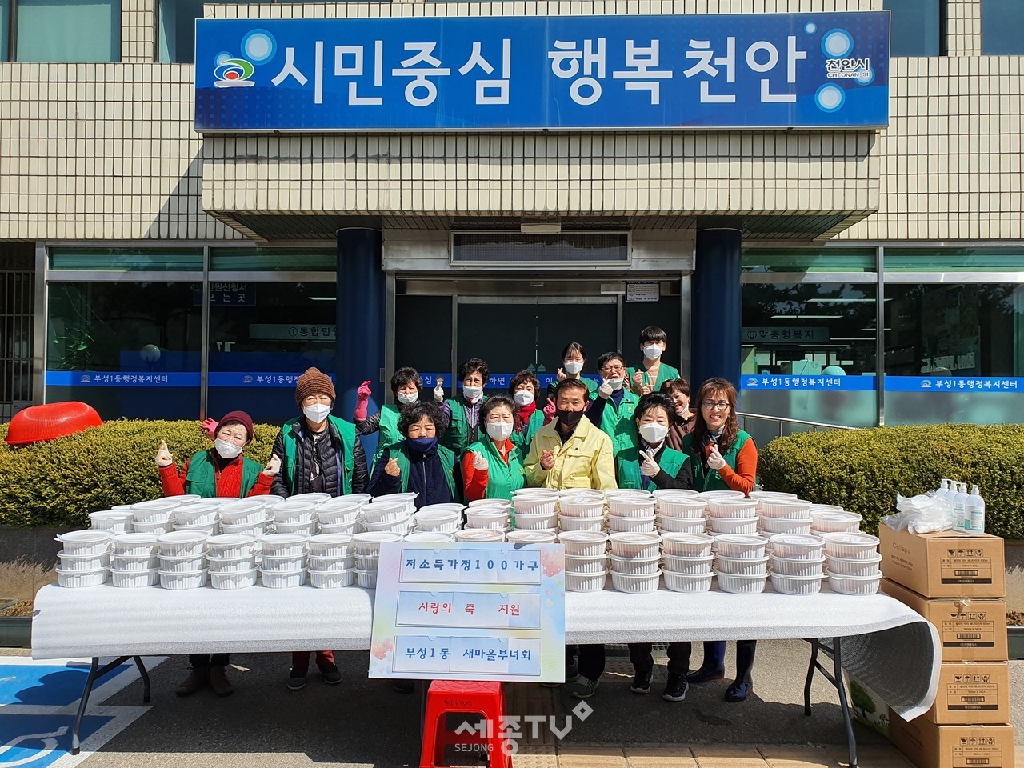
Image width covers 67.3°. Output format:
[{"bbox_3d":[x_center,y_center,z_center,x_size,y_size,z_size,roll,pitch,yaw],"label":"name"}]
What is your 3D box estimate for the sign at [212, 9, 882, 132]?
[{"bbox_3d":[0.207,-2.699,6.720,6.005,0.990,0.130,1,-1,2],"label":"sign"}]

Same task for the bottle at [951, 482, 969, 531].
[{"bbox_3d":[1.876,0.514,3.200,0.072,0.192,0.070,1,-1,5],"label":"bottle"}]

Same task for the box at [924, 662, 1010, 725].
[{"bbox_3d":[1.803,1.225,3.217,0.304,0.233,0.405,1,-2,-2],"label":"box"}]

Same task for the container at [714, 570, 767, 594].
[{"bbox_3d":[0.962,0.823,3.241,0.216,0.083,0.216,1,-2,-2],"label":"container"}]

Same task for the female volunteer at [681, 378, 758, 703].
[{"bbox_3d":[1.091,0.794,4.040,0.450,1.640,0.400,0,-1,19],"label":"female volunteer"}]

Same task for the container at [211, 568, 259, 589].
[{"bbox_3d":[-1.252,0.865,3.450,0.215,0.074,0.215,1,-1,-3],"label":"container"}]

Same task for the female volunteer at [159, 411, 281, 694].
[{"bbox_3d":[-1.552,0.876,4.050,0.620,1.480,0.380,1,-1,-10],"label":"female volunteer"}]

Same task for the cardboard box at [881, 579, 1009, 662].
[{"bbox_3d":[1.756,0.959,3.162,0.305,0.230,0.374,1,-1,-2],"label":"cardboard box"}]

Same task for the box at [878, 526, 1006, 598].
[{"bbox_3d":[1.770,0.721,3.197,0.305,0.230,0.374,1,-1,-2],"label":"box"}]

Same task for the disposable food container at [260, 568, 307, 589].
[{"bbox_3d":[-0.950,0.791,3.189,0.187,0.068,0.187,1,-1,0],"label":"disposable food container"}]

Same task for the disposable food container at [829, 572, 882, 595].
[{"bbox_3d":[1.437,0.827,3.224,0.216,0.083,0.216,1,-2,-2],"label":"disposable food container"}]

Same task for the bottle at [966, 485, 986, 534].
[{"bbox_3d":[1.897,0.515,3.142,0.081,0.195,0.081,1,-2,-6],"label":"bottle"}]

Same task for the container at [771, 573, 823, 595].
[{"bbox_3d":[1.228,0.849,3.310,0.215,0.074,0.215,1,-1,3],"label":"container"}]

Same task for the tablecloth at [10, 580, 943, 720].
[{"bbox_3d":[-0.110,1.062,3.370,3.490,0.470,0.850,1,-1,0],"label":"tablecloth"}]

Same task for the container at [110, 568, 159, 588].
[{"bbox_3d":[-1.591,0.802,3.257,0.216,0.083,0.216,1,-2,-2],"label":"container"}]

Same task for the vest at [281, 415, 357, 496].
[{"bbox_3d":[-1.025,0.473,4.080,0.410,0.620,0.290,1,-1,-3],"label":"vest"}]

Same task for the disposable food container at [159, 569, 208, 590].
[{"bbox_3d":[-1.477,0.865,3.450,0.215,0.074,0.215,1,-1,-3],"label":"disposable food container"}]

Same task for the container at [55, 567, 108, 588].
[{"bbox_3d":[-1.772,0.781,3.169,0.190,0.068,0.190,1,-1,0],"label":"container"}]

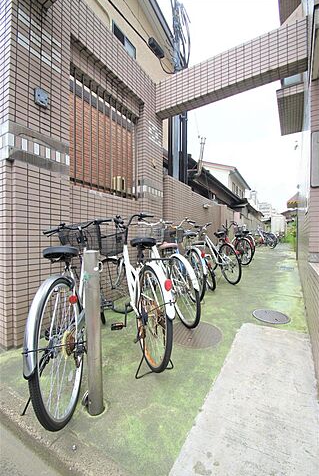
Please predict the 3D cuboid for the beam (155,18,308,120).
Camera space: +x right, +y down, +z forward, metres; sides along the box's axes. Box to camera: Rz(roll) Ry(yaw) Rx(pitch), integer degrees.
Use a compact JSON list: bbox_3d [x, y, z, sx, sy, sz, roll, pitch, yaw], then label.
[{"bbox_3d":[0.889,-2.384,2.993,2.120,0.490,0.240,-1,-1,29],"label":"beam"}]

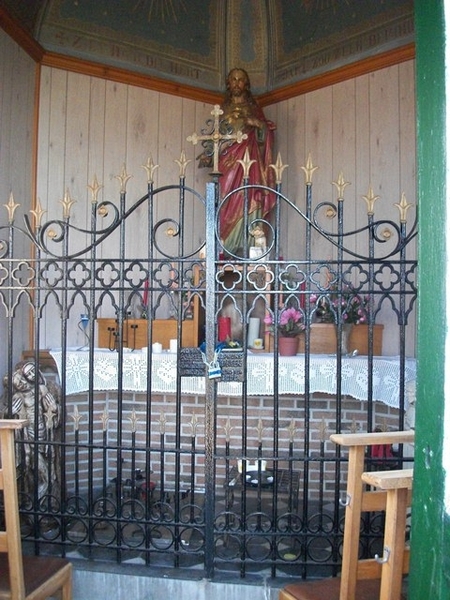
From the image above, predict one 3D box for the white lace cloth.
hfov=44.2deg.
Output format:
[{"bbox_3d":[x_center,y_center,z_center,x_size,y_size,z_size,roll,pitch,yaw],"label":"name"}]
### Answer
[{"bbox_3d":[0.058,0.492,3.570,2.250,0.270,0.450,1,0,6],"label":"white lace cloth"}]

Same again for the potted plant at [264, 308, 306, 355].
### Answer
[{"bbox_3d":[0.393,0.204,3.600,0.260,0.320,0.250,1,0,6],"label":"potted plant"}]

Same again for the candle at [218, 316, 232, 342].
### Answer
[{"bbox_3d":[-0.001,0.211,3.720,0.084,0.195,0.084,1,0,6],"label":"candle"}]

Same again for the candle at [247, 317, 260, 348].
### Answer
[{"bbox_3d":[0.195,0.223,3.720,0.073,0.205,0.073,1,0,6],"label":"candle"}]

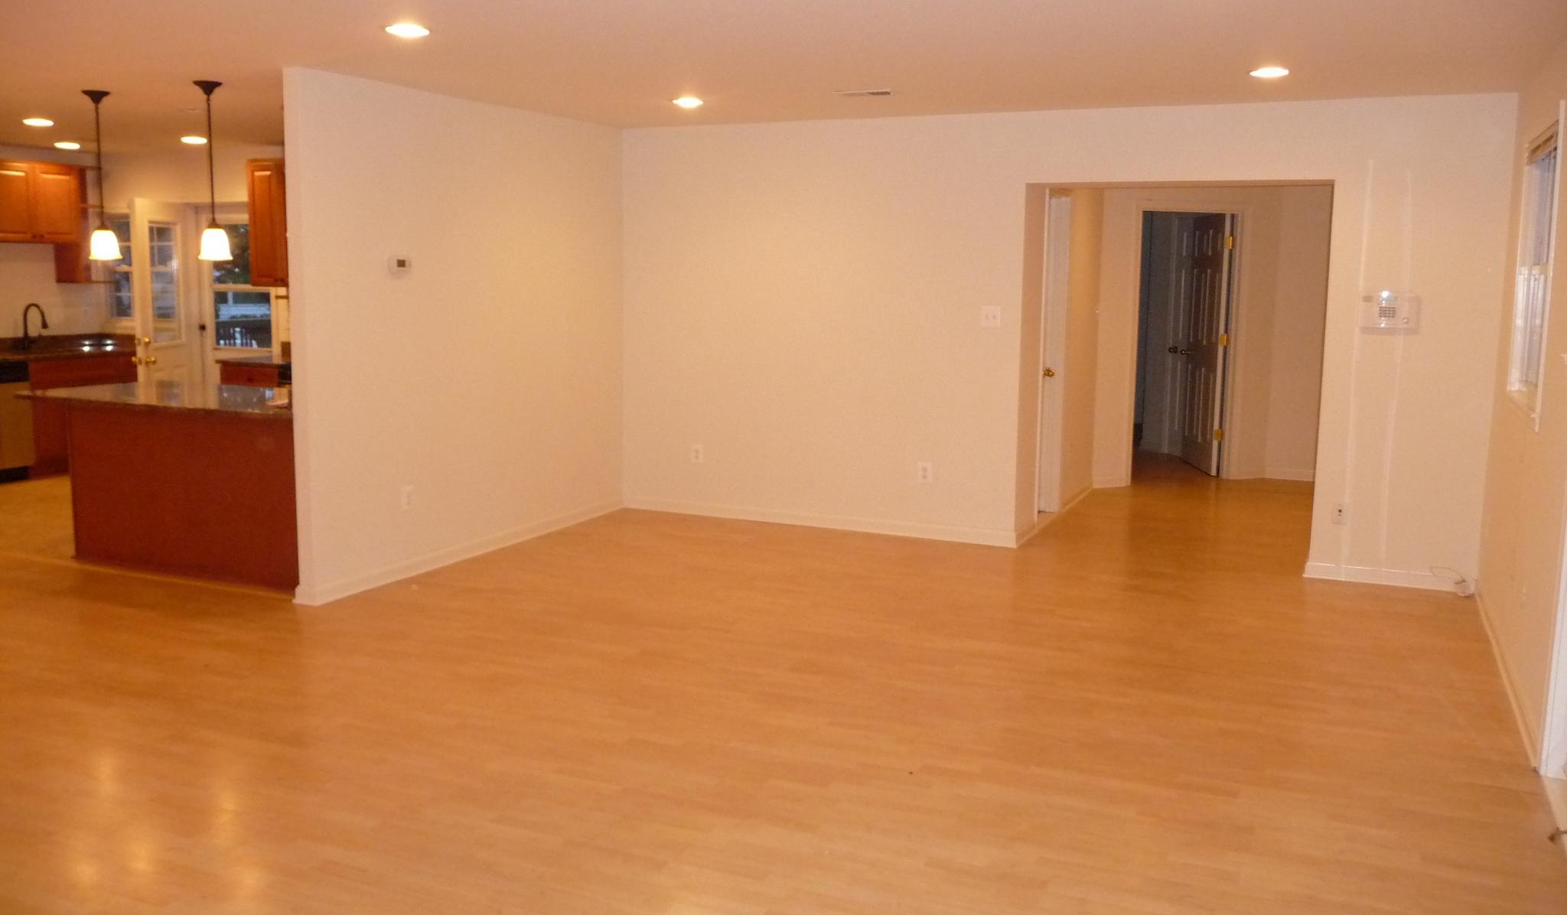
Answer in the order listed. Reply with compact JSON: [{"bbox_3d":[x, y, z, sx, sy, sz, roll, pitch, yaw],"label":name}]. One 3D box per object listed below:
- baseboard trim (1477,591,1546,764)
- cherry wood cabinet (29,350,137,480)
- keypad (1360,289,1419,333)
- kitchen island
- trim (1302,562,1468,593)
[{"bbox_3d":[2.953,0.803,5.209,0.018,0.090,2.521,4,9,24],"label":"baseboard trim"},{"bbox_3d":[-5.532,-0.354,9.761,0.600,0.875,0.920,4,9,24],"label":"cherry wood cabinet"},{"bbox_3d":[3.032,-0.737,6.335,0.265,0.185,0.040,4,9,24],"label":"keypad"},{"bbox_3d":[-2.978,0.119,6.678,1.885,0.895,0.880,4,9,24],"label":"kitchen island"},{"bbox_3d":[3.107,0.611,6.511,0.795,0.090,0.018,4,9,24],"label":"trim"}]

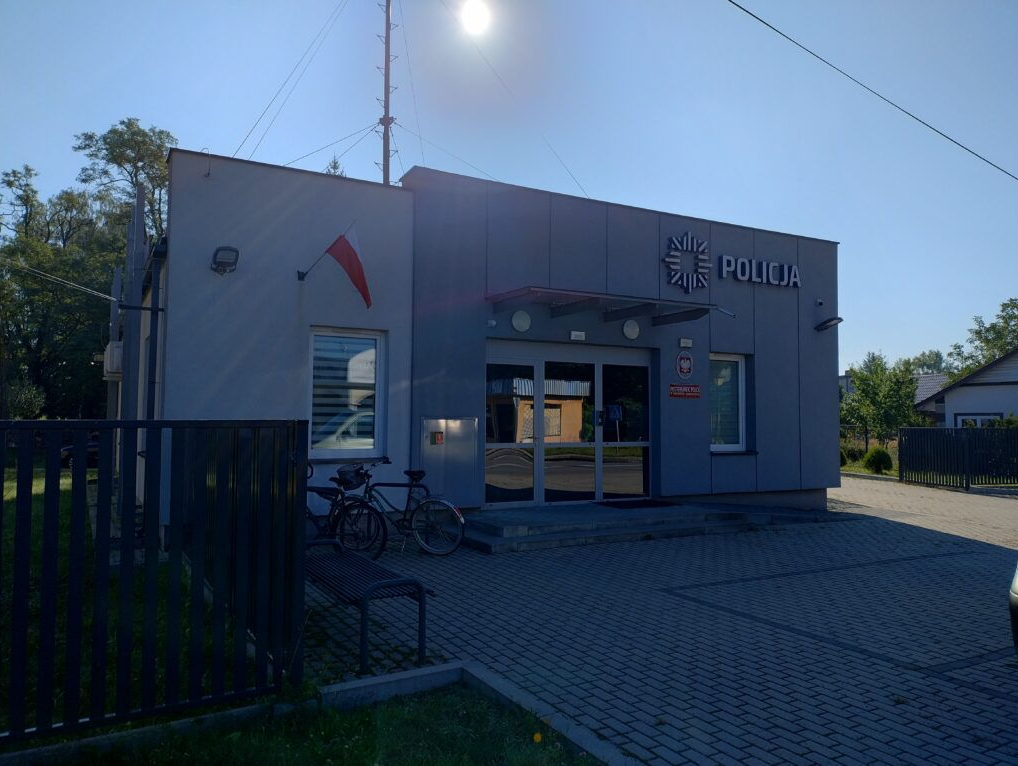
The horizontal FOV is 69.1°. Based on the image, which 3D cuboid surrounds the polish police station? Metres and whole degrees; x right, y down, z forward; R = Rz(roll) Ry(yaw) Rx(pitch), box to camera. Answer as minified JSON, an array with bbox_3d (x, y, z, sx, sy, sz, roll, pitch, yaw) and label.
[{"bbox_3d":[-1.357,-0.148,15.767,11.337,4.910,11.000,2,-3,-28],"label":"polish police station"}]

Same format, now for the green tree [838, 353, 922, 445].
[{"bbox_3d":[18.177,0.991,36.622,4.300,4.990,4.300,-1,-3,26],"label":"green tree"}]

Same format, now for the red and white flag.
[{"bbox_3d":[-1.949,-1.419,9.000,0.600,1.000,0.250,-1,-3,25],"label":"red and white flag"}]

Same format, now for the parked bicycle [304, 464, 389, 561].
[{"bbox_3d":[-2.100,1.431,8.132,1.740,1.050,0.600,0,-3,17],"label":"parked bicycle"}]

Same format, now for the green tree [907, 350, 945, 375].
[{"bbox_3d":[51.944,1.346,91.737,6.500,10.800,6.500,-1,-3,29],"label":"green tree"}]

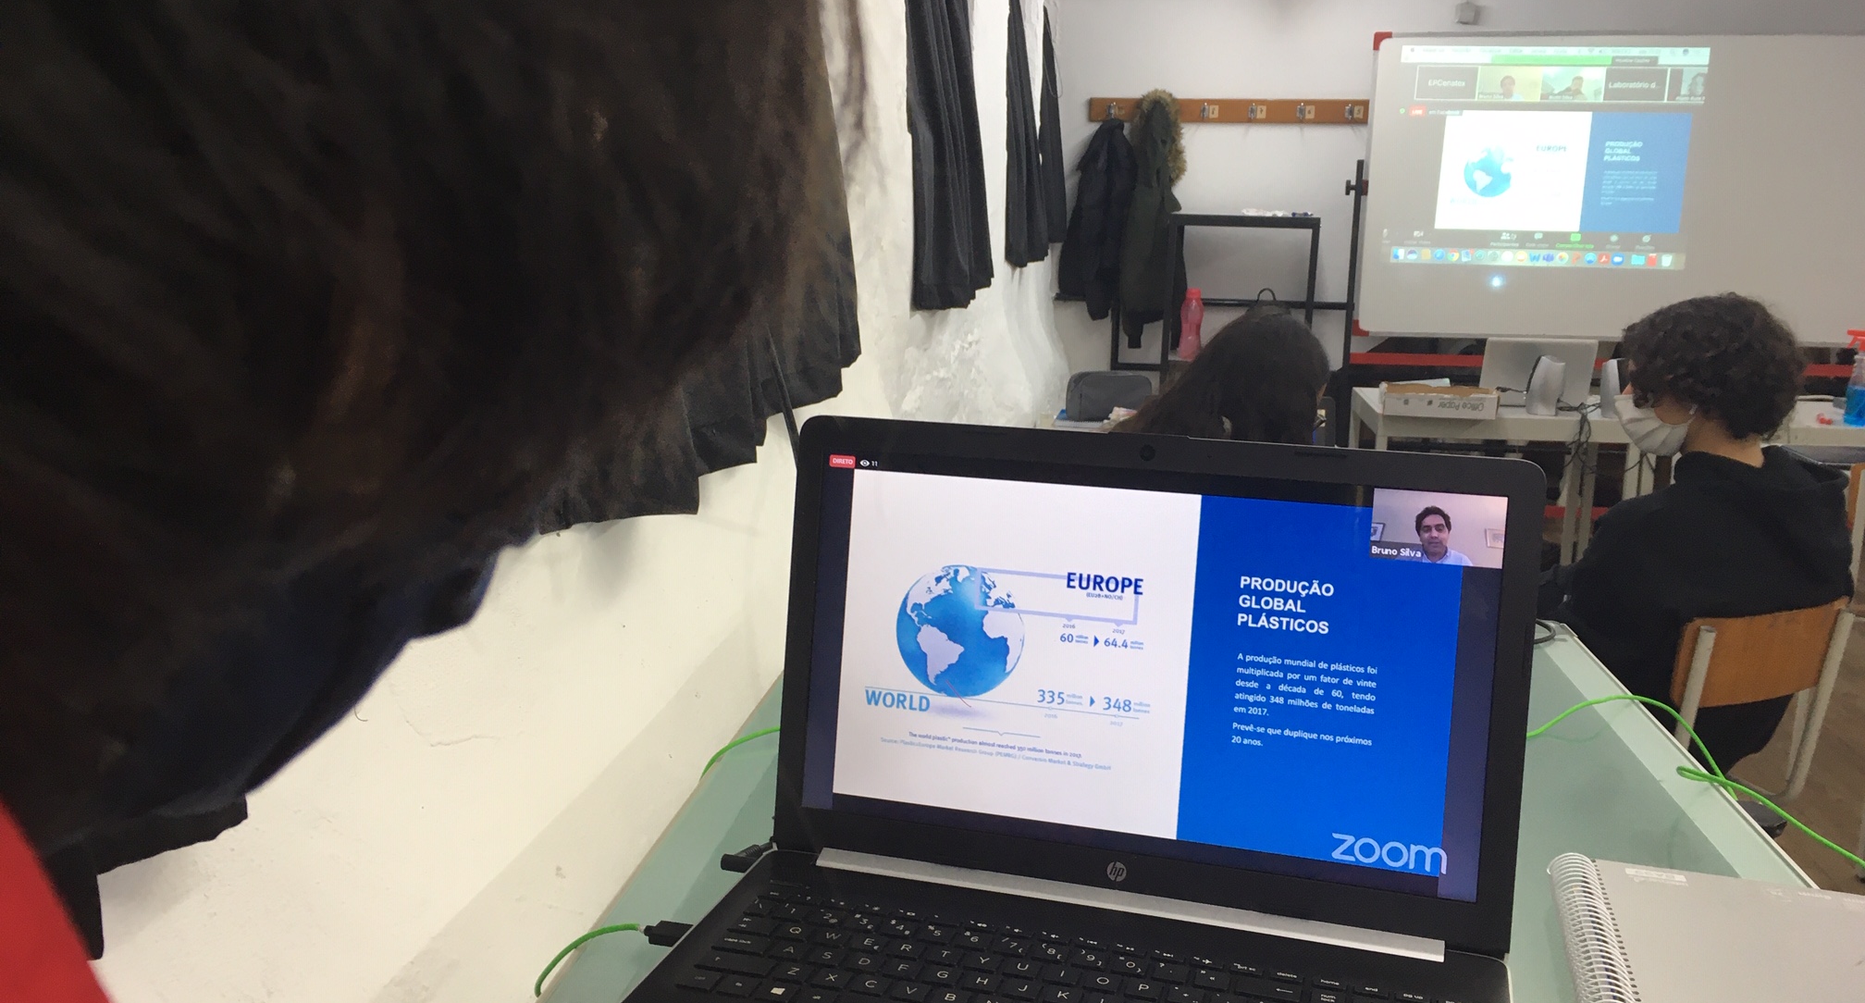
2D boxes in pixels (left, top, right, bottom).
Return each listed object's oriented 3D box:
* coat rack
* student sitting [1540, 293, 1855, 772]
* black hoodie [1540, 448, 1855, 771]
[{"bbox_3d":[1.174,-1.543,6.181,1.090,0.095,0.070,2,12,7],"label":"coat rack"},{"bbox_3d":[1.187,0.258,2.787,0.520,1.250,0.660,-5,13,-25],"label":"student sitting"},{"bbox_3d":[1.234,0.165,2.671,0.520,0.580,0.450,-5,13,-25],"label":"black hoodie"}]

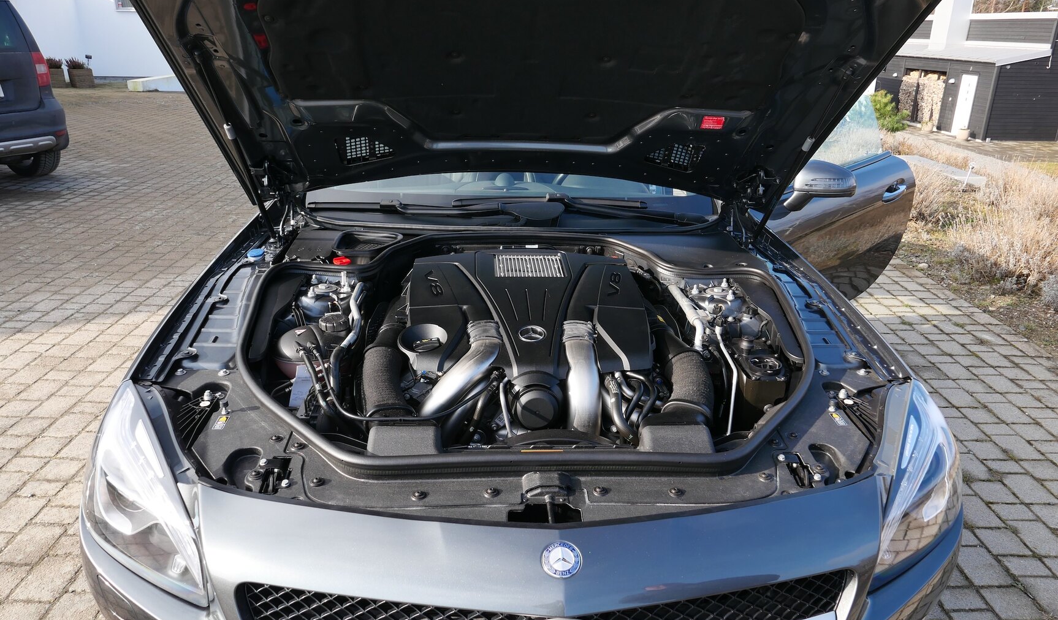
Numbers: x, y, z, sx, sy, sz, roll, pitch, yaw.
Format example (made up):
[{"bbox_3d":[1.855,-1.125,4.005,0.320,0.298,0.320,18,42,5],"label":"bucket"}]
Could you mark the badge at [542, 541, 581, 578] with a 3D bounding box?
[{"bbox_3d":[0.046,0.348,0.985,0.057,0.008,0.057,0,44,-4],"label":"badge"}]

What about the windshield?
[{"bbox_3d":[-0.056,-0.563,2.577,1.400,0.150,0.760,0,48,-4],"label":"windshield"}]

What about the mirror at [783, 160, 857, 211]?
[{"bbox_3d":[1.027,-0.440,2.480,0.235,0.160,0.135,17,26,37],"label":"mirror"}]

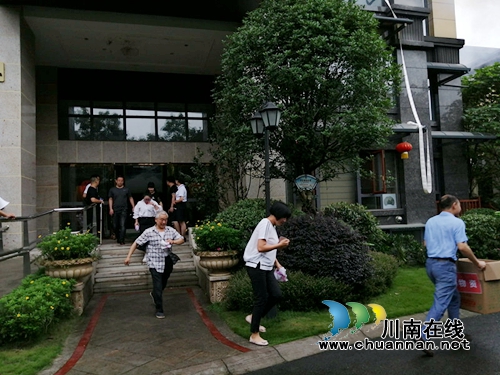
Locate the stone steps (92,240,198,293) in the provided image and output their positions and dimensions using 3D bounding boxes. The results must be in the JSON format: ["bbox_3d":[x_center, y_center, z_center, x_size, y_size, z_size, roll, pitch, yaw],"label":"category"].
[{"bbox_3d":[-2.232,1.735,8.413,2.100,0.770,1.450,-2,-3,-9],"label":"stone steps"}]

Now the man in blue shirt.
[{"bbox_3d":[2.244,0.922,4.120,0.580,1.680,0.530,1,-4,-44],"label":"man in blue shirt"}]

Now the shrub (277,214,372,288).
[{"bbox_3d":[1.274,1.107,6.600,1.650,1.200,1.500,-3,-3,17],"label":"shrub"}]

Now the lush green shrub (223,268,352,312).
[{"bbox_3d":[0.569,1.533,5.700,1.800,0.620,0.900,-2,-3,-15],"label":"lush green shrub"}]

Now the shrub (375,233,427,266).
[{"bbox_3d":[3.447,1.397,8.600,1.150,0.780,0.850,-2,-3,-15],"label":"shrub"}]

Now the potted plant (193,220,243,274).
[{"bbox_3d":[-0.558,1.031,6.450,0.820,0.880,0.820,-2,-3,-9],"label":"potted plant"}]

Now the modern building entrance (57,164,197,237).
[{"bbox_3d":[-3.717,0.361,11.300,3.900,2.250,0.500,-2,-3,-15],"label":"modern building entrance"}]

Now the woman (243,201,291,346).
[{"bbox_3d":[0.180,0.939,4.100,0.500,1.570,0.460,-3,-3,16],"label":"woman"}]

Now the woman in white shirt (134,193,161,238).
[{"bbox_3d":[-2.238,0.895,8.200,0.550,1.500,0.420,-2,-3,-9],"label":"woman in white shirt"}]

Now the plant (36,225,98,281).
[{"bbox_3d":[-2.916,1.055,6.000,0.860,0.860,0.860,-2,-3,-9],"label":"plant"}]

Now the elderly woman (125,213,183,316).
[{"bbox_3d":[-1.432,1.162,5.631,0.850,1.580,0.520,-1,-3,-19],"label":"elderly woman"}]

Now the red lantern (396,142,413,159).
[{"bbox_3d":[3.991,-0.956,9.700,0.410,0.420,0.410,-2,-3,0],"label":"red lantern"}]

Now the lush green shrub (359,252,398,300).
[{"bbox_3d":[2.089,1.436,6.200,0.750,0.760,0.750,-2,-3,-15],"label":"lush green shrub"}]

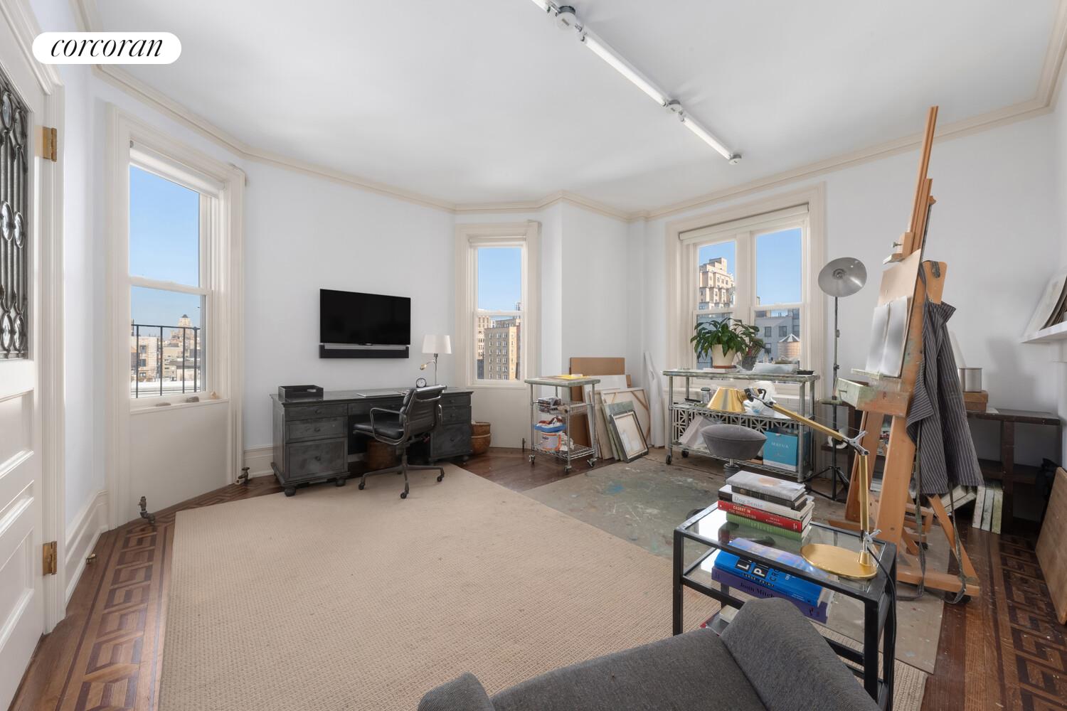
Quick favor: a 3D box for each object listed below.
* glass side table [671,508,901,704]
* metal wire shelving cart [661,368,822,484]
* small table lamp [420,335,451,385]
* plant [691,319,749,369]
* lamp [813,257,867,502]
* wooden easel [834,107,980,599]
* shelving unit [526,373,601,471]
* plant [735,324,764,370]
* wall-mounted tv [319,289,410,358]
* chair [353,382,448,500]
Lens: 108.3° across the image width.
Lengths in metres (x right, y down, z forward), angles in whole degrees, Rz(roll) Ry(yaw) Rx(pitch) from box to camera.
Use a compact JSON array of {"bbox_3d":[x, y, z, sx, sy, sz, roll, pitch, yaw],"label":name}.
[{"bbox_3d":[0.773,0.860,1.203,0.425,0.600,0.490,0,0,-42],"label":"glass side table"},{"bbox_3d":[1.995,0.670,3.795,0.465,0.980,1.230,0,0,-43],"label":"metal wire shelving cart"},{"bbox_3d":[-1.125,0.080,4.420,0.320,0.620,0.340,0,0,-40],"label":"small table lamp"},{"bbox_3d":[1.885,-0.120,3.880,0.500,0.510,0.520,0,0,-42],"label":"plant"},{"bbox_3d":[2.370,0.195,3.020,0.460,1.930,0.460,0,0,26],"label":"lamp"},{"bbox_3d":[1.990,-0.085,2.155,0.520,2.490,0.600,0,0,24],"label":"wooden easel"},{"bbox_3d":[0.311,0.715,4.090,0.470,0.890,0.610,0,0,-43],"label":"shelving unit"},{"bbox_3d":[2.150,-0.070,3.860,0.300,0.490,0.300,0,0,-42],"label":"plant"},{"bbox_3d":[-1.835,-0.319,4.250,0.940,0.700,0.110,0,0,-40],"label":"wall-mounted tv"},{"bbox_3d":[-1.165,0.715,3.420,0.600,0.890,0.600,0,0,18],"label":"chair"}]

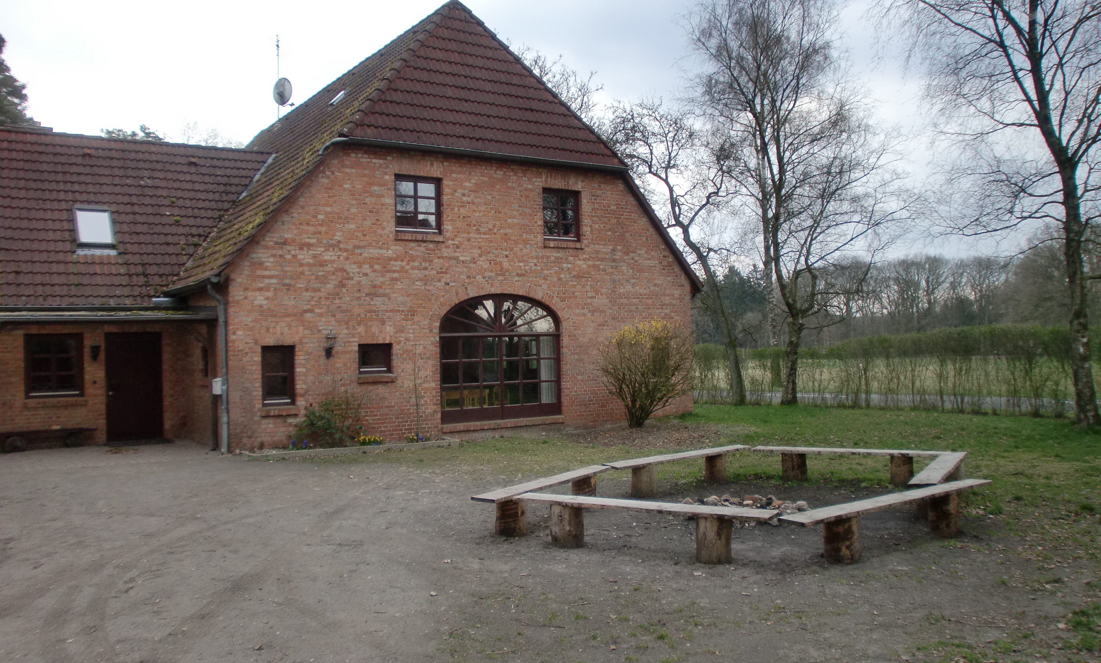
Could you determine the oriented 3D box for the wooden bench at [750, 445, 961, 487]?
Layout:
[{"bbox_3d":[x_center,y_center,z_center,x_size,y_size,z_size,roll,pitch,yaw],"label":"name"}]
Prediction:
[{"bbox_3d":[3.772,1.691,11.160,2.357,0.385,0.320,-1,0,21],"label":"wooden bench"}]

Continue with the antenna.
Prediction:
[{"bbox_3d":[-9.146,-8.749,30.500,0.650,2.850,0.850,-1,0,29],"label":"antenna"}]

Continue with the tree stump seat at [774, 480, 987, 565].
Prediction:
[{"bbox_3d":[3.070,1.671,7.855,2.951,0.390,0.310,-1,0,-37],"label":"tree stump seat"}]

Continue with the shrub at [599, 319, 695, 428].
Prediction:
[{"bbox_3d":[2.003,0.871,18.600,1.950,2.250,1.900,-1,0,6],"label":"shrub"}]

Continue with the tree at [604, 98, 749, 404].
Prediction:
[{"bbox_3d":[3.471,-2.185,24.200,3.800,8.200,3.800,-1,0,8],"label":"tree"}]

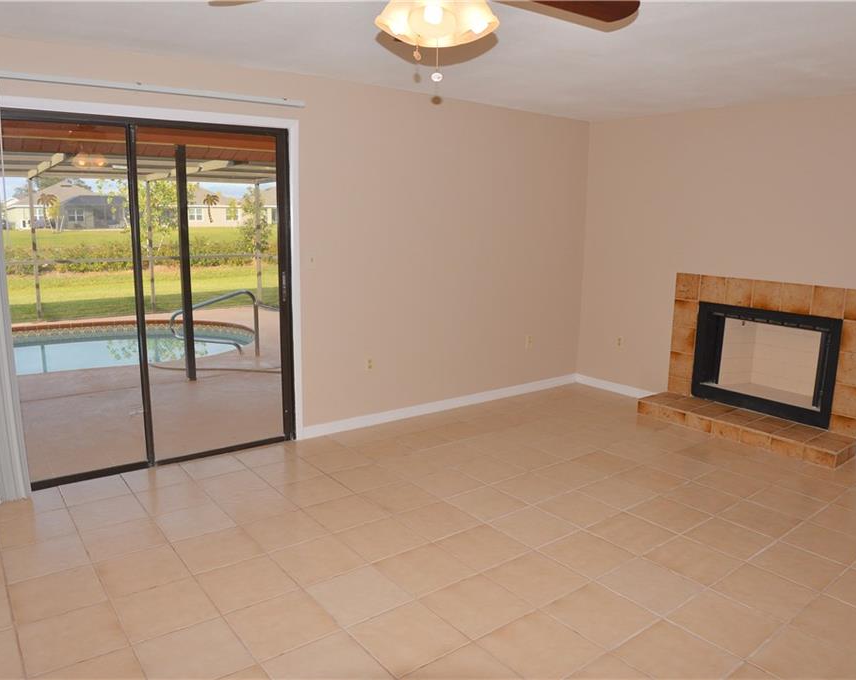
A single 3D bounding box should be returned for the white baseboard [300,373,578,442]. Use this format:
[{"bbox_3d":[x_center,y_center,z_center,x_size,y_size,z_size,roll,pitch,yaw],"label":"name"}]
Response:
[{"bbox_3d":[0.300,0.516,5.243,2.944,0.087,0.015,-7,13,-37],"label":"white baseboard"}]

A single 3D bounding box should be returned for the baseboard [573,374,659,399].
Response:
[{"bbox_3d":[1.758,0.452,5.745,0.015,0.087,0.986,-7,13,-37],"label":"baseboard"}]

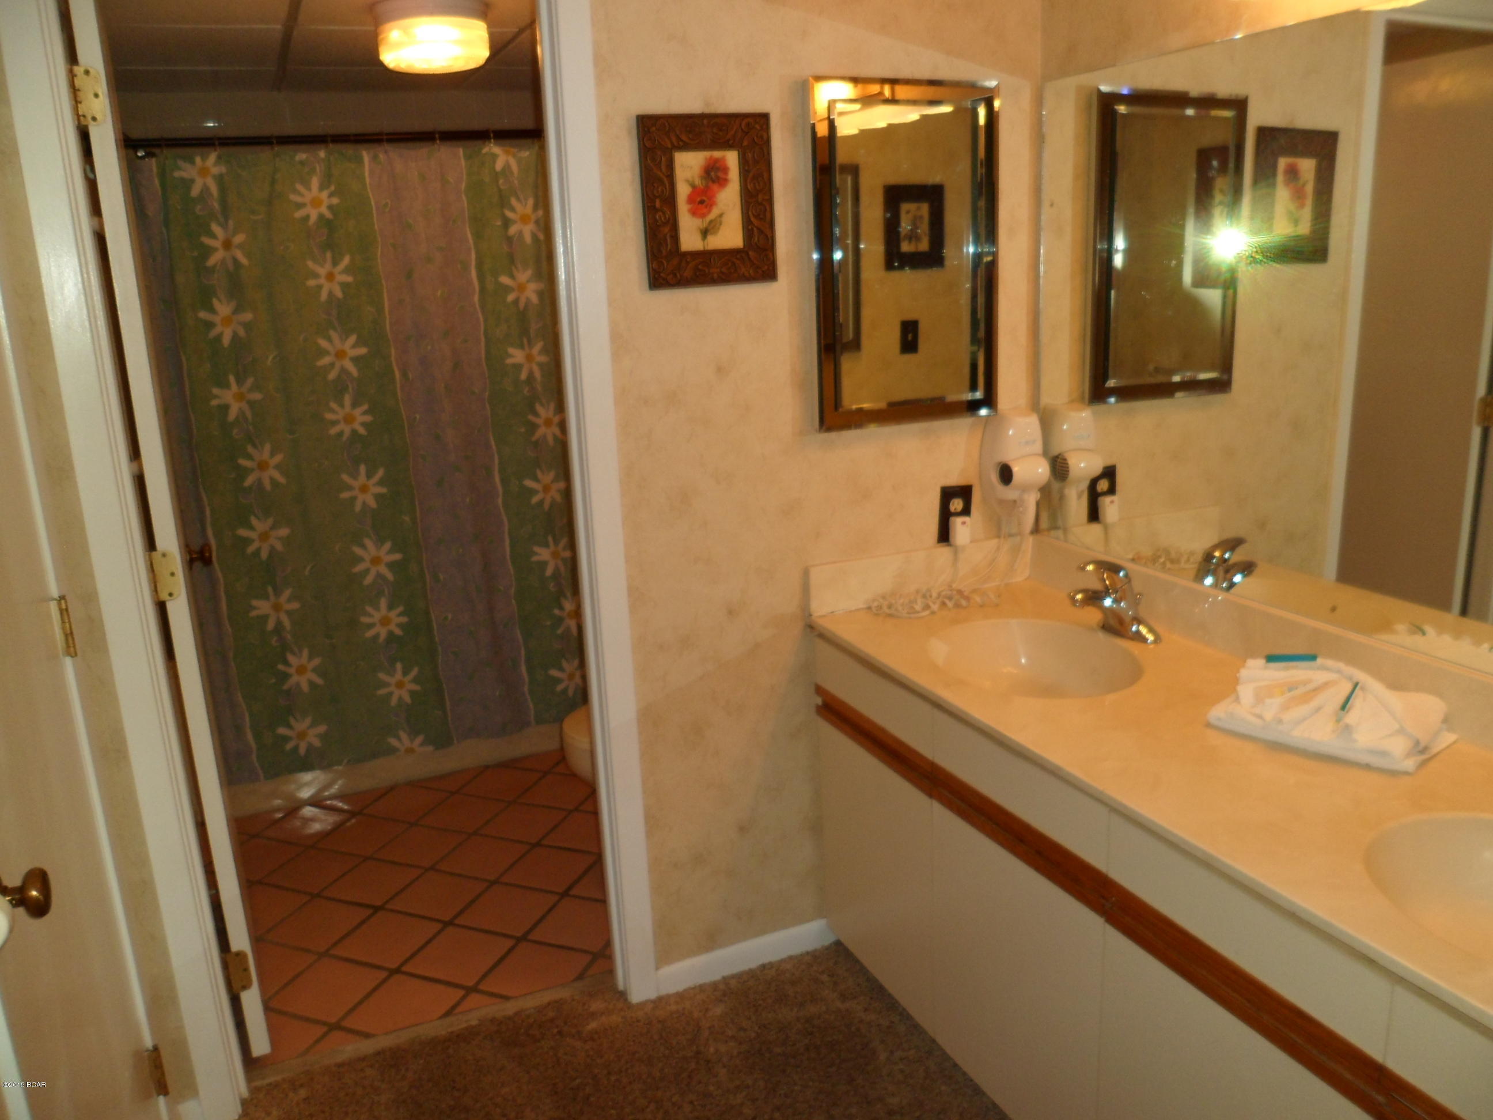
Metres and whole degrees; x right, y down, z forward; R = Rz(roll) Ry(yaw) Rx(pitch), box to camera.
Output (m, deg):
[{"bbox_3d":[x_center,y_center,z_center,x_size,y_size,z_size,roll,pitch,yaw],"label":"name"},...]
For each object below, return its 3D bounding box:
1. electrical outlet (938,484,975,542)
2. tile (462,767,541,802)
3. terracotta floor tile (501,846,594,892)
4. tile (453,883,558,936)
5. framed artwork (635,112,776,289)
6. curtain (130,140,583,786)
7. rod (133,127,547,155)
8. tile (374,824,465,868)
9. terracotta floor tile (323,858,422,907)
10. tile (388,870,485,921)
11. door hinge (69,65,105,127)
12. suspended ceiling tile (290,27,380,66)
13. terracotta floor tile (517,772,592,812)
[{"bbox_3d":[0.462,-0.099,2.461,0.082,0.123,0.010,-9,16,-23],"label":"electrical outlet"},{"bbox_3d":[-0.754,0.698,3.473,0.190,0.012,0.190,3,16,21],"label":"tile"},{"bbox_3d":[-0.519,0.820,2.961,0.190,0.012,0.190,3,16,21],"label":"terracotta floor tile"},{"bbox_3d":[-0.591,0.870,2.784,0.190,0.012,0.190,3,16,21],"label":"tile"},{"bbox_3d":[-0.067,-0.663,2.077,0.251,0.301,0.022,-10,16,-22],"label":"framed artwork"},{"bbox_3d":[-0.889,-0.288,3.348,1.460,1.770,0.070,-9,16,-23],"label":"curtain"},{"bbox_3d":[-0.909,-1.185,3.125,1.500,0.026,0.026,-9,16,-23],"label":"rod"},{"bbox_3d":[-0.897,0.797,3.107,0.190,0.012,0.190,3,16,21],"label":"tile"},{"bbox_3d":[-0.969,0.848,2.928,0.190,0.012,0.190,3,16,21],"label":"terracotta floor tile"},{"bbox_3d":[-0.780,0.859,2.856,0.190,0.012,0.190,3,16,21],"label":"tile"},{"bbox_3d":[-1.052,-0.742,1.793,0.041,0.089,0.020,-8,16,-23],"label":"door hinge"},{"bbox_3d":[-0.977,-1.430,3.127,0.600,0.016,0.600,-9,16,-23],"label":"suspended ceiling tile"},{"bbox_3d":[-0.565,0.709,3.402,0.190,0.012,0.190,3,16,21],"label":"terracotta floor tile"}]

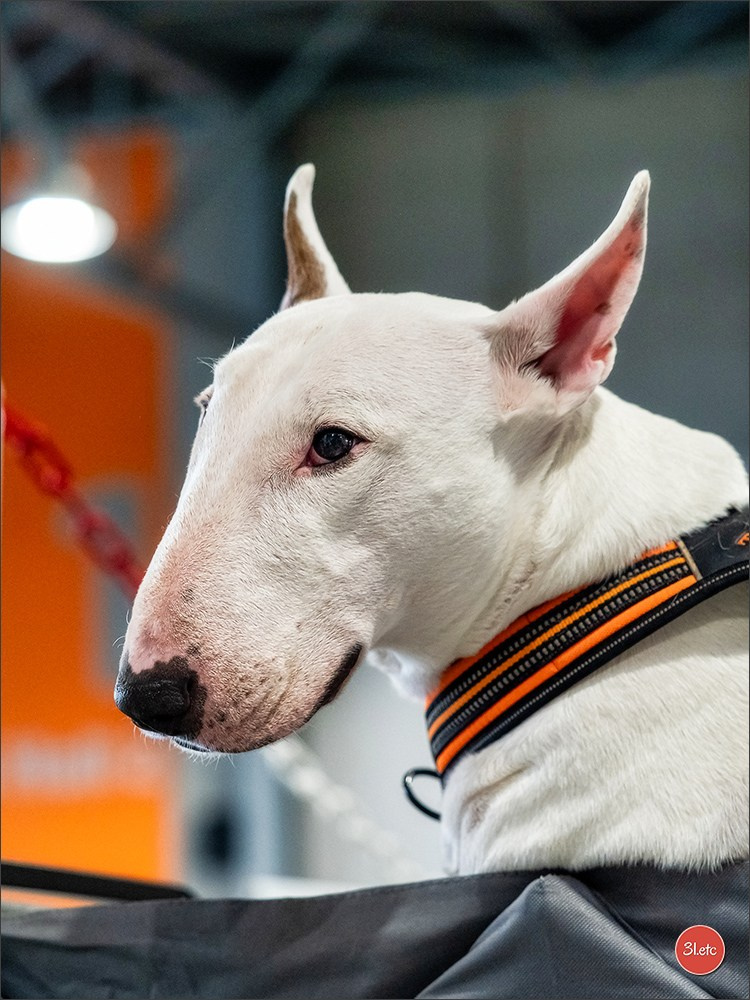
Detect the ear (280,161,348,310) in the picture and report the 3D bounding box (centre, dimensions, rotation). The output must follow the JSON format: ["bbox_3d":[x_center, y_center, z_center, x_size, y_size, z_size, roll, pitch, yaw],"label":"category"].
[{"bbox_3d":[-0.024,-0.099,1.515,0.034,0.095,0.048,4,-19,-29],"label":"ear"}]

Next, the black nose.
[{"bbox_3d":[-0.083,0.077,1.390,0.037,0.031,0.027,1,20,43],"label":"black nose"}]

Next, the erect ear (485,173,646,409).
[{"bbox_3d":[0.083,-0.088,1.455,0.053,0.100,0.036,25,3,-5],"label":"erect ear"}]

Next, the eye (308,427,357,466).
[{"bbox_3d":[-0.017,-0.021,1.420,0.021,0.016,0.012,5,-3,17],"label":"eye"}]

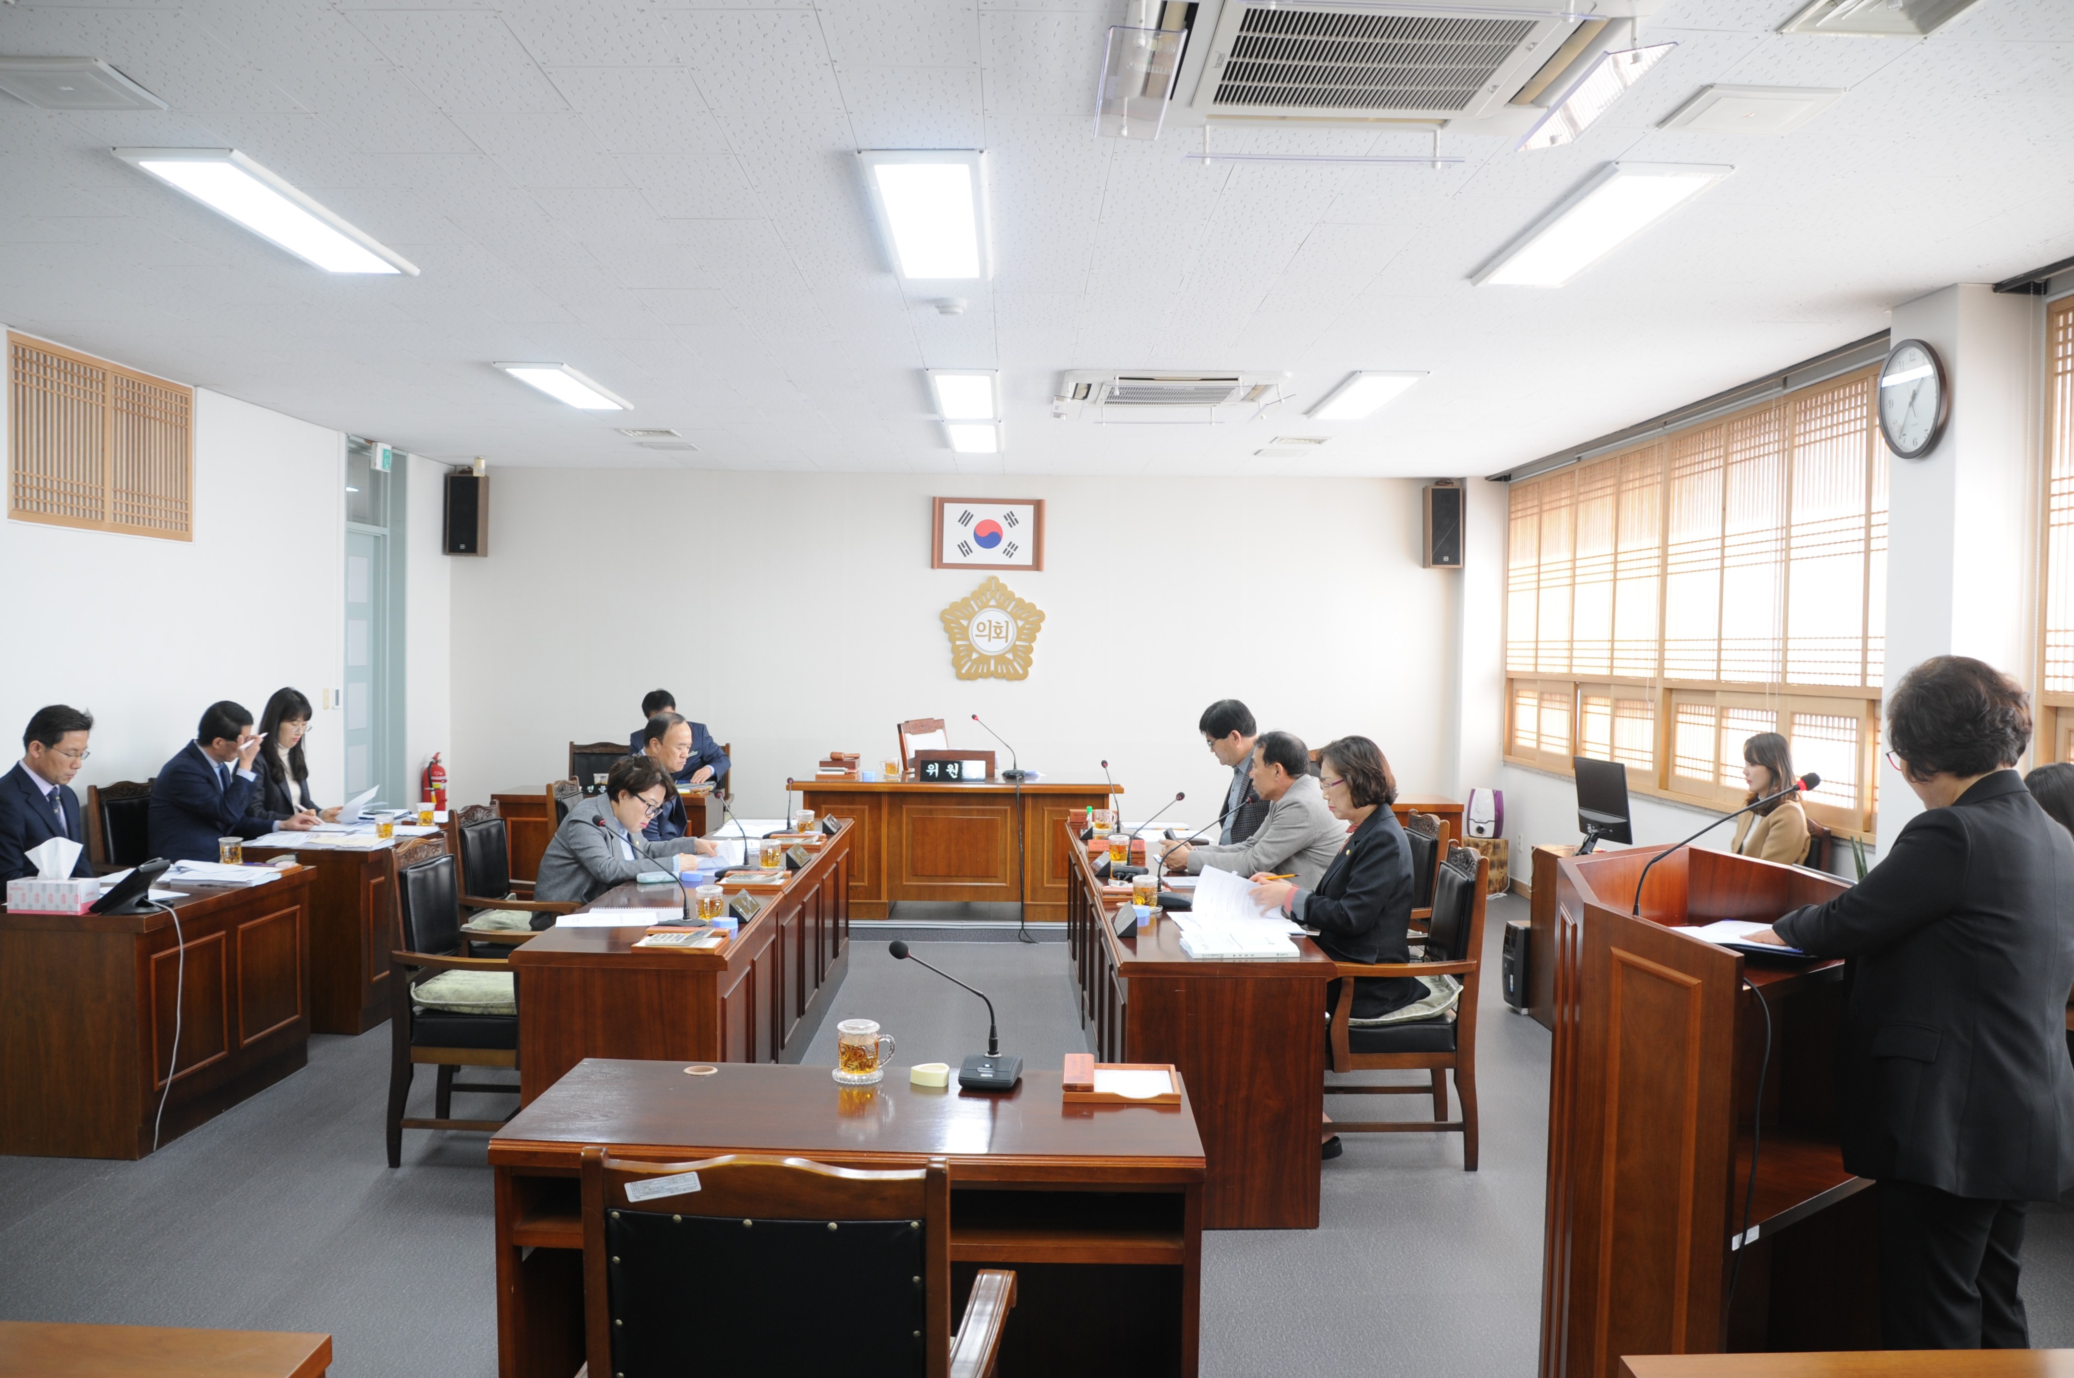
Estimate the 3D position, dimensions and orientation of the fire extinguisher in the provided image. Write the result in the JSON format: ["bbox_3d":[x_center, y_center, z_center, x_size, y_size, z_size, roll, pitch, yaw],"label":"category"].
[{"bbox_3d":[-3.915,0.665,10.089,0.165,0.500,0.150,0,1,-25],"label":"fire extinguisher"}]

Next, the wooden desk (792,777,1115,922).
[{"bbox_3d":[-0.452,0.891,8.823,1.830,0.745,0.740,1,1,-1],"label":"wooden desk"}]

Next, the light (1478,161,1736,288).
[{"bbox_3d":[1.597,-1.314,4.539,0.320,0.056,1.190,1,1,-1],"label":"light"}]

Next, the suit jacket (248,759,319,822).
[{"bbox_3d":[-3.502,0.579,7.107,0.430,0.540,0.430,1,1,14],"label":"suit jacket"}]

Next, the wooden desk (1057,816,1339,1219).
[{"bbox_3d":[0.472,1.060,5.886,0.590,0.715,3.420,1,1,-1],"label":"wooden desk"}]

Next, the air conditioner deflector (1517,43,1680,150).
[{"bbox_3d":[1.152,-1.219,3.224,0.135,0.040,0.560,1,1,-1],"label":"air conditioner deflector"}]

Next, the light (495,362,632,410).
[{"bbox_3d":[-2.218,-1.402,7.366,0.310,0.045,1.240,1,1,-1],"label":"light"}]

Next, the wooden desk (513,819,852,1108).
[{"bbox_3d":[-1.128,1.007,5.725,0.570,0.703,3.310,1,1,-1],"label":"wooden desk"}]

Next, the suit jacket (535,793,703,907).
[{"bbox_3d":[-1.546,0.604,5.765,0.580,0.460,0.480,1,1,-4],"label":"suit jacket"}]

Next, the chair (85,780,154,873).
[{"bbox_3d":[-3.628,0.891,6.646,0.570,0.980,0.570,1,1,-1],"label":"chair"}]

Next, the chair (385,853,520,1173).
[{"bbox_3d":[-1.607,0.916,4.671,0.560,0.920,0.570,1,1,-1],"label":"chair"}]

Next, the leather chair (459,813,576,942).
[{"bbox_3d":[-1.785,0.909,5.769,0.600,0.955,0.560,1,1,-3],"label":"leather chair"}]

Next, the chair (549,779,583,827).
[{"bbox_3d":[-1.916,0.902,7.191,0.570,0.980,0.570,1,1,-1],"label":"chair"}]

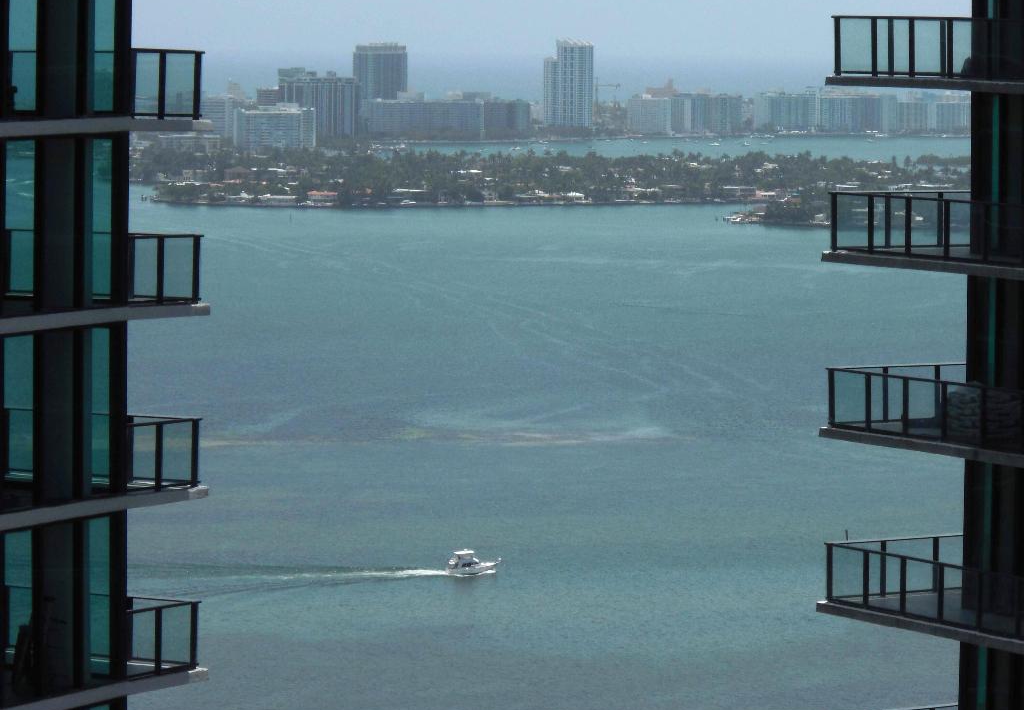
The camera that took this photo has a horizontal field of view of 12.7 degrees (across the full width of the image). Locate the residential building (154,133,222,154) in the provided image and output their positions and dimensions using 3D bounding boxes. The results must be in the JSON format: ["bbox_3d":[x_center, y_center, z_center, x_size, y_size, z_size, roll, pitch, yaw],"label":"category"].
[{"bbox_3d":[-290.019,-186.950,4137.097,55.000,18.000,24.000,0,4,-14],"label":"residential building"}]

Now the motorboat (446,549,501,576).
[{"bbox_3d":[-8.381,45.467,1008.500,11.700,5.300,3.900,0,4,-17],"label":"motorboat"}]

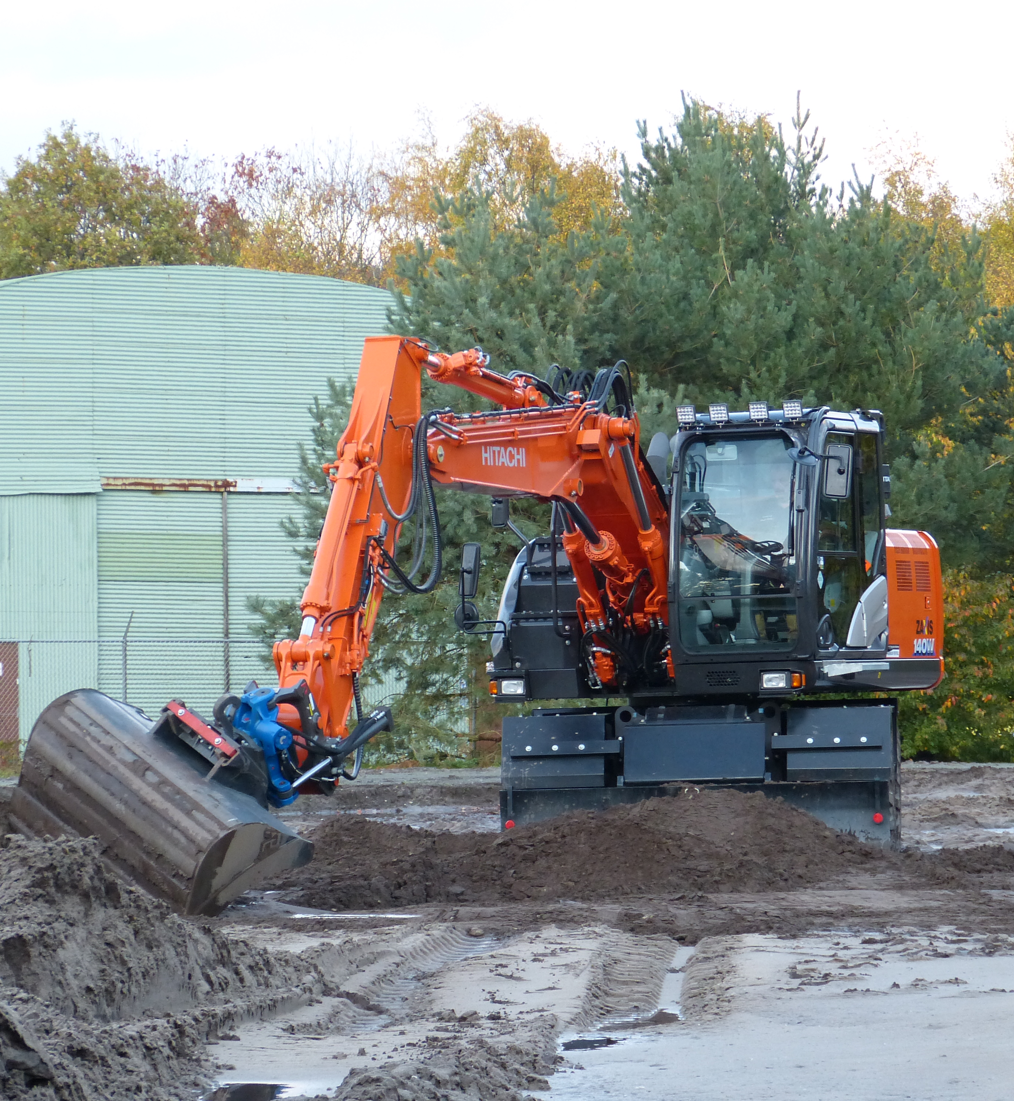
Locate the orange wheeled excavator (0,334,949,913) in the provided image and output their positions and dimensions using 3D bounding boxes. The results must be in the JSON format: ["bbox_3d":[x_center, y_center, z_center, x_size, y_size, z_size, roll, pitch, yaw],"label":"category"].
[{"bbox_3d":[0.340,0.458,37.700,3.250,3.420,8.800,0,-1,21],"label":"orange wheeled excavator"}]

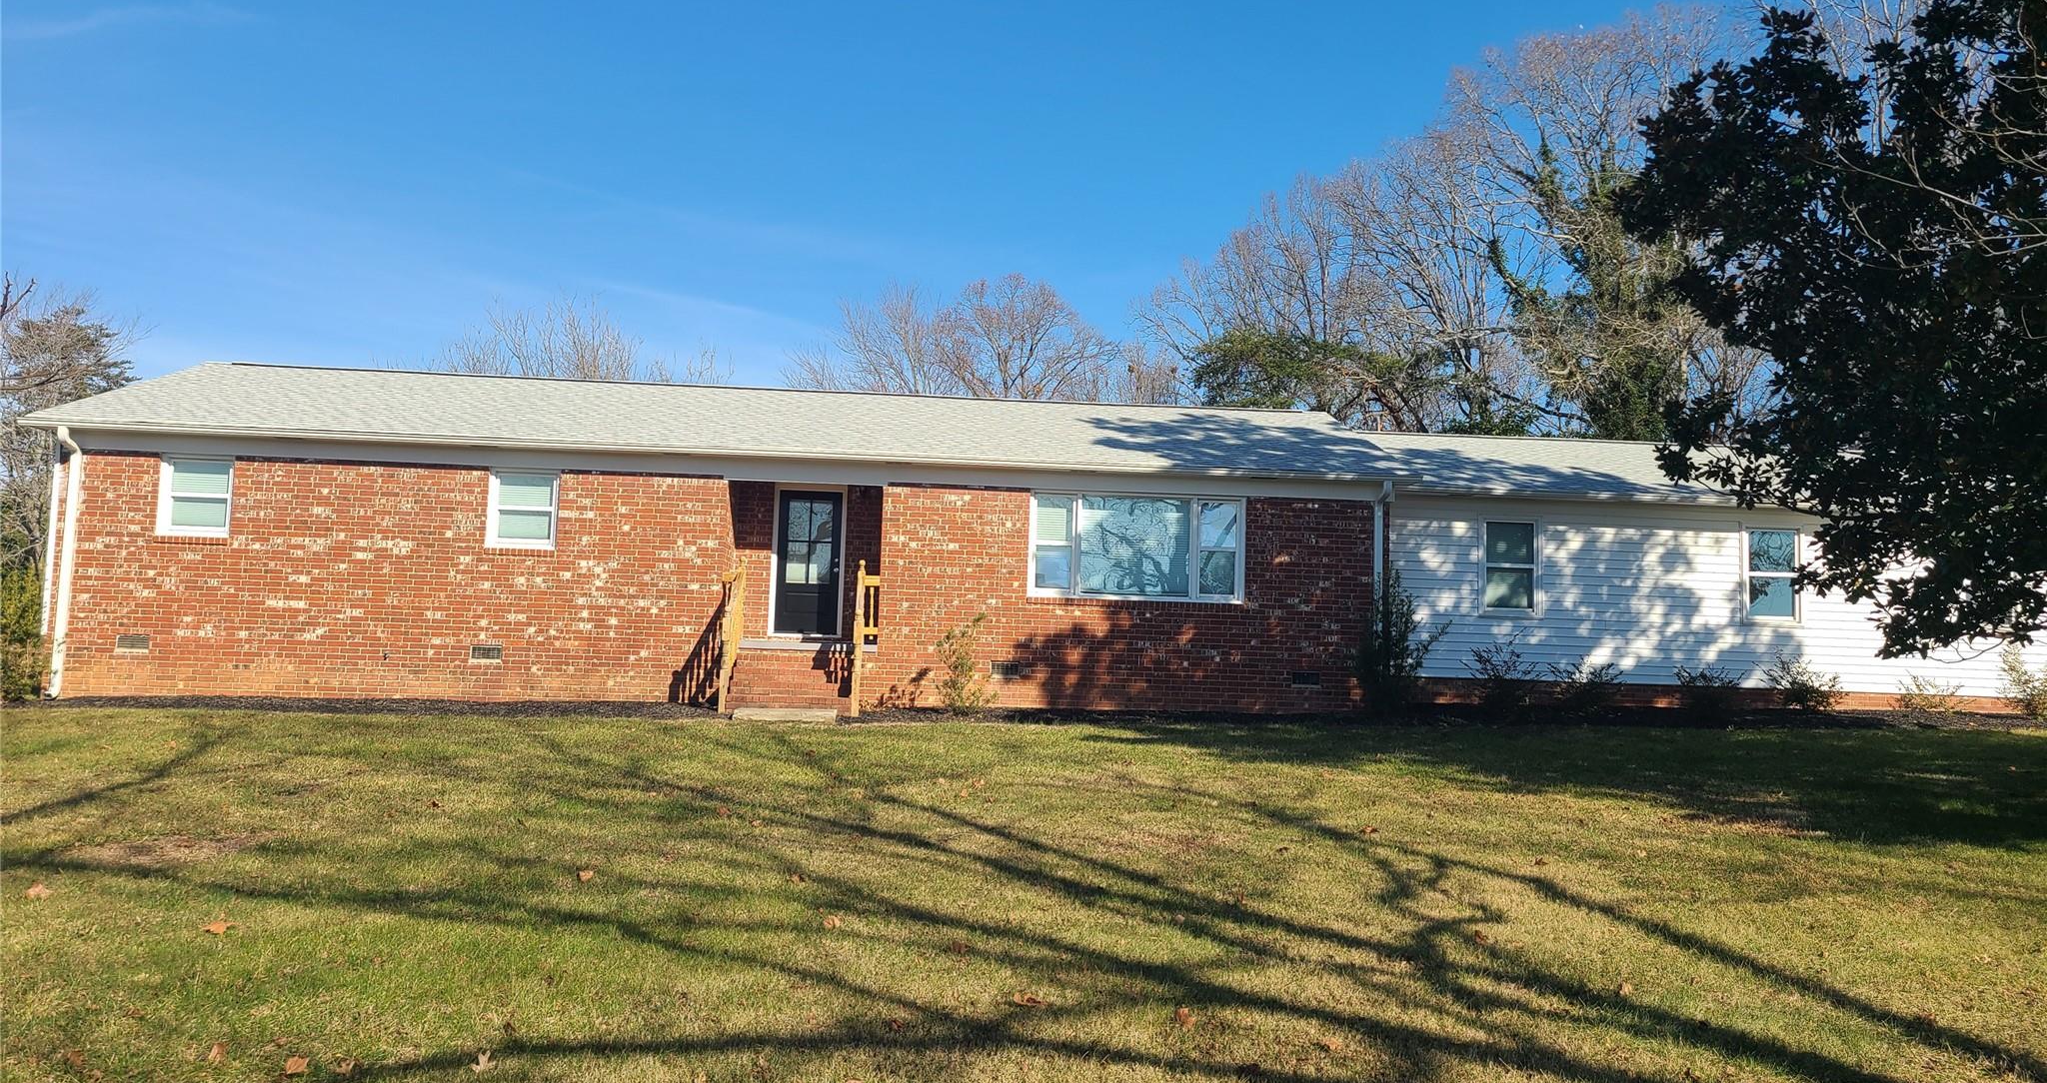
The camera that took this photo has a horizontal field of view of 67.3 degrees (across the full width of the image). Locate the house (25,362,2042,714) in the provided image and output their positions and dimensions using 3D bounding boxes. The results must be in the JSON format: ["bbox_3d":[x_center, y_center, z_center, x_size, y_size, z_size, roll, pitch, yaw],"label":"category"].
[{"bbox_3d":[1.031,0.299,25.301,28.465,5.251,9.794,2,-5,-4],"label":"house"}]

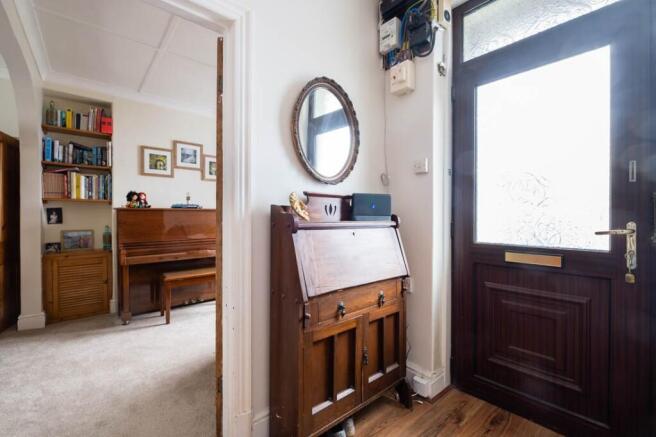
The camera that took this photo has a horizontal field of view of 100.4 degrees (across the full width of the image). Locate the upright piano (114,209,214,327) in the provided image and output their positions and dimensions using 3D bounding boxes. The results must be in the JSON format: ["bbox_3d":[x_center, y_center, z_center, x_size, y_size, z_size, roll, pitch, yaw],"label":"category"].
[{"bbox_3d":[-1.770,0.505,3.530,1.510,1.210,0.570,0,0,-41],"label":"upright piano"}]

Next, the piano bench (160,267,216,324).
[{"bbox_3d":[-1.515,0.860,3.221,0.770,0.500,0.360,0,0,-41],"label":"piano bench"}]

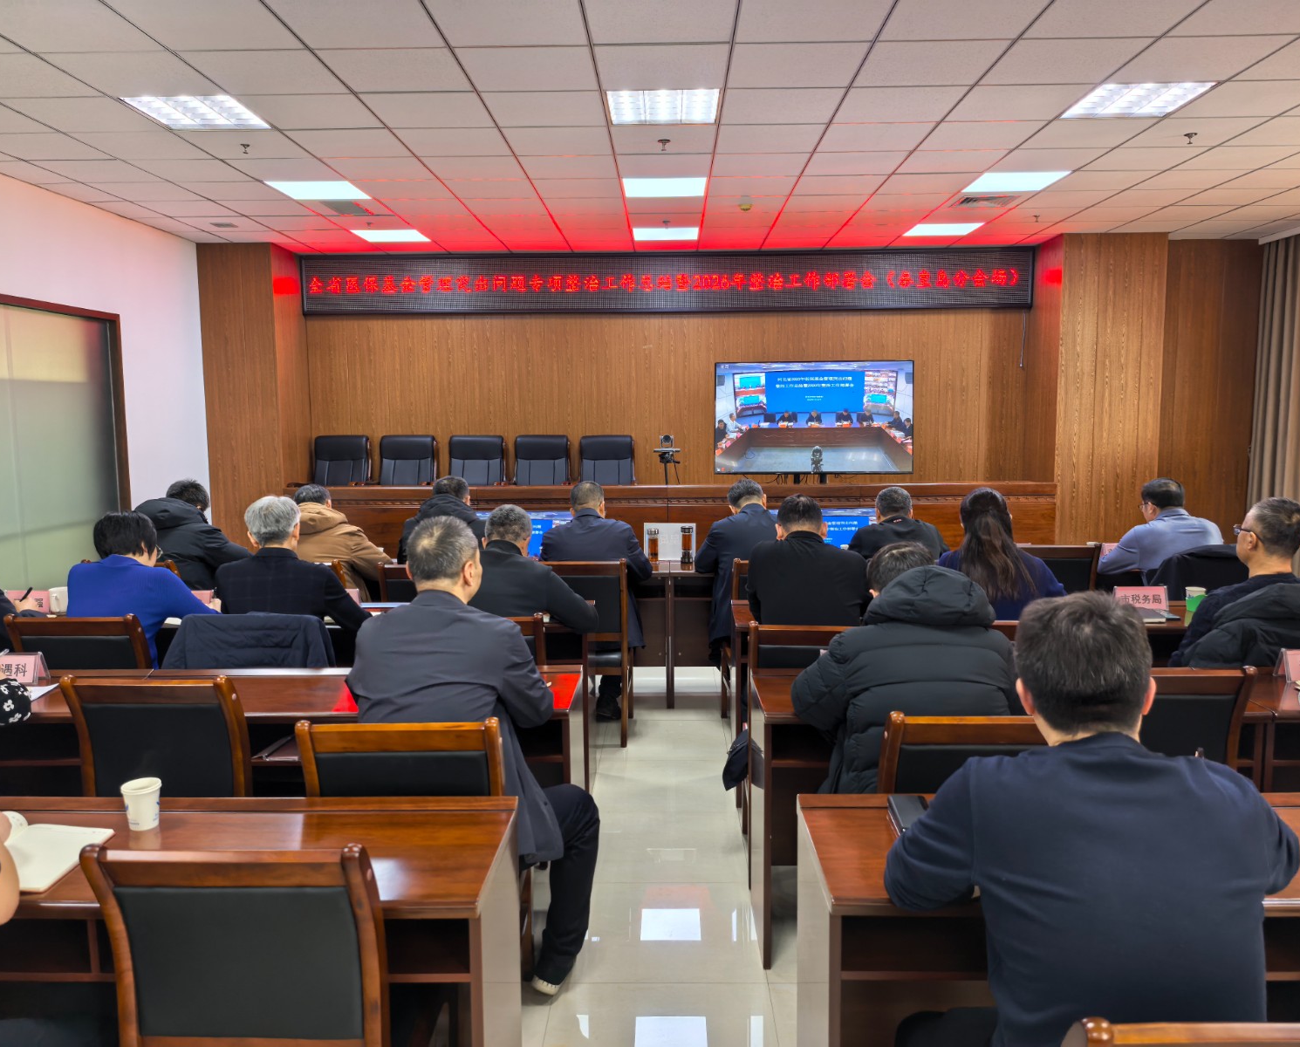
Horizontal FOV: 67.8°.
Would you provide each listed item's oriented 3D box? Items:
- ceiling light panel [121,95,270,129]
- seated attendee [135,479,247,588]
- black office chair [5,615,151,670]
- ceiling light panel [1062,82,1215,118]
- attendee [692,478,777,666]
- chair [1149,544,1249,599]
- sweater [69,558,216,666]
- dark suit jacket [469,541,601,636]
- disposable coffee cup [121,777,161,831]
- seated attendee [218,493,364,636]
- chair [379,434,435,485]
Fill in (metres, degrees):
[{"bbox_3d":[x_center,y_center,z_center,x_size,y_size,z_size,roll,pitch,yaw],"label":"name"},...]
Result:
[{"bbox_3d":[-2.416,-2.209,5.185,0.600,0.050,0.580,0,6,1],"label":"ceiling light panel"},{"bbox_3d":[-2.358,0.408,5.127,0.570,1.290,0.760,1,6,9],"label":"seated attendee"},{"bbox_3d":[-2.032,0.765,3.740,0.470,0.930,0.550,0,7,1],"label":"black office chair"},{"bbox_3d":[2.543,-2.228,5.072,0.600,0.050,0.580,0,6,1],"label":"ceiling light panel"},{"bbox_3d":[0.517,0.414,5.038,0.580,1.280,0.820,0,6,1],"label":"attendee"},{"bbox_3d":[2.819,0.564,5.142,0.490,0.950,0.560,0,7,1],"label":"chair"},{"bbox_3d":[-1.949,0.390,3.788,0.530,0.570,0.460,0,6,7],"label":"sweater"},{"bbox_3d":[-0.521,0.384,3.699,0.580,0.650,0.480,0,7,5],"label":"dark suit jacket"},{"bbox_3d":[-1.039,0.579,1.986,0.080,0.090,0.080,0,6,0],"label":"disposable coffee cup"},{"bbox_3d":[-1.358,0.531,3.794,0.570,1.300,0.700,0,7,4],"label":"seated attendee"},{"bbox_3d":[-2.305,-0.263,9.007,0.620,1.100,0.660,0,7,1],"label":"chair"}]

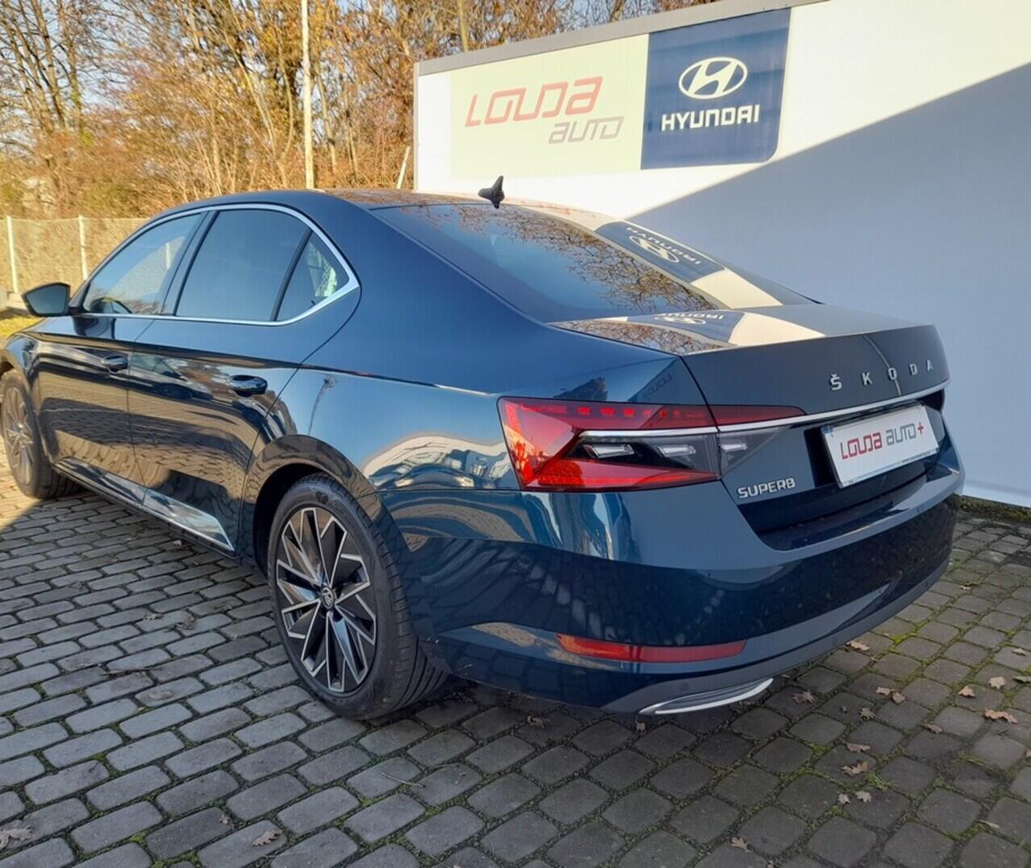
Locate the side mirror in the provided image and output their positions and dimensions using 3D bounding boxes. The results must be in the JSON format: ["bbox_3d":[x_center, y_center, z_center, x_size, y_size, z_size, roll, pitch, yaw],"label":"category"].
[{"bbox_3d":[-1.917,-0.555,3.412,0.195,0.140,0.120,-10,16,-44],"label":"side mirror"}]

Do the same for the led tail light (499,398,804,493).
[{"bbox_3d":[0.265,0.008,1.618,0.510,0.172,0.345,-10,15,-43],"label":"led tail light"}]

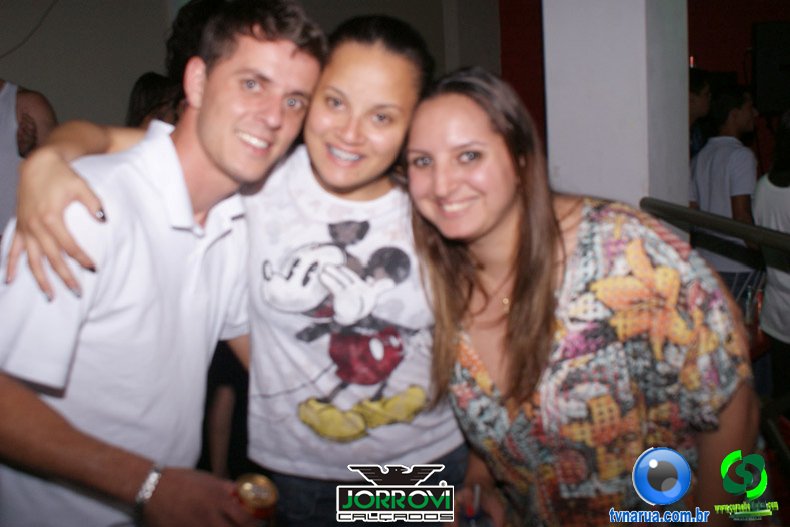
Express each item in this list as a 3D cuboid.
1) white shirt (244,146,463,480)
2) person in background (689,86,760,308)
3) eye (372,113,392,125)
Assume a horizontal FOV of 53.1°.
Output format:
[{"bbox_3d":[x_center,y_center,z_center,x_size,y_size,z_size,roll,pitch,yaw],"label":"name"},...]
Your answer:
[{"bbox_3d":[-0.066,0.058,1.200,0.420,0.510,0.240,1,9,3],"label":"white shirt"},{"bbox_3d":[1.673,-0.039,4.000,0.290,1.700,0.450,-8,9,-27],"label":"person in background"},{"bbox_3d":[-0.017,-0.193,1.050,0.026,0.012,0.015,18,6,3],"label":"eye"}]

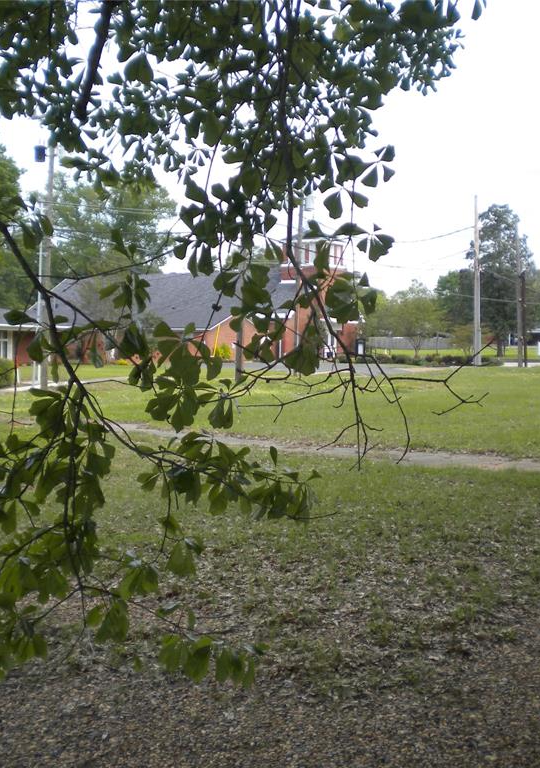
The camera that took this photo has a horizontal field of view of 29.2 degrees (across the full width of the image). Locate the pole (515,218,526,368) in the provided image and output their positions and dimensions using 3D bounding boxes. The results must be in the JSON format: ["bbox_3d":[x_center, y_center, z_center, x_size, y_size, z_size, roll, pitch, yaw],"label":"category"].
[{"bbox_3d":[15.107,-5.371,62.815,0.320,8.810,0.320,-2,2,0],"label":"pole"}]

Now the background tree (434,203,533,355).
[{"bbox_3d":[20.749,-10.087,99.692,9.300,14.680,9.000,0,2,0],"label":"background tree"}]

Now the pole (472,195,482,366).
[{"bbox_3d":[12.760,-6.357,63.778,0.340,10.560,0.340,-1,2,0],"label":"pole"}]

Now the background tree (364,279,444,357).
[{"bbox_3d":[11.715,-5.654,90.857,6.900,6.830,6.700,0,2,0],"label":"background tree"}]

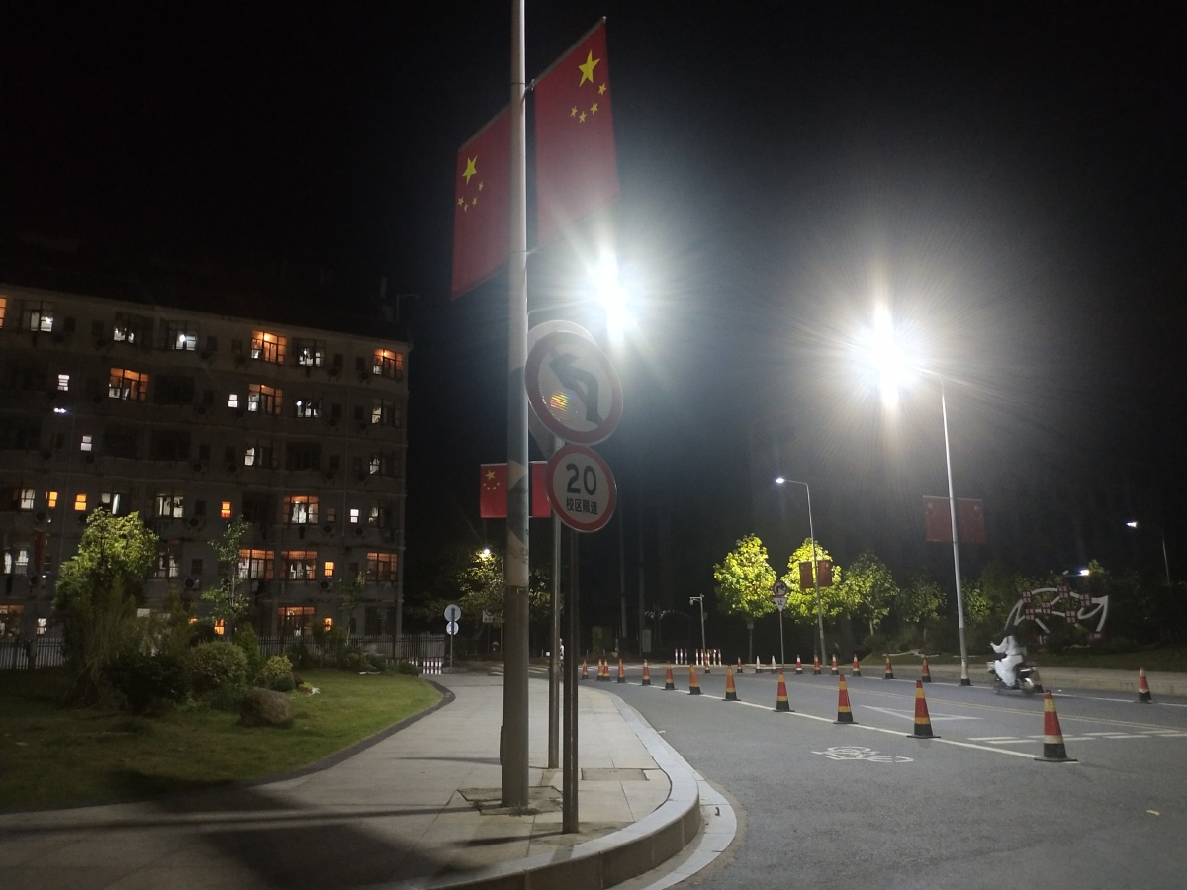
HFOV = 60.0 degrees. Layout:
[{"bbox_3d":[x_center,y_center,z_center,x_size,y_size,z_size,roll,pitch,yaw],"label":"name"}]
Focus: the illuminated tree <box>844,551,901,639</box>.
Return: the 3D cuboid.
[{"bbox_3d":[14.564,7.892,54.000,3.000,4.800,3.000,-4,-11,15],"label":"illuminated tree"}]

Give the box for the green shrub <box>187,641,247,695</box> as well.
[{"bbox_3d":[-7.210,4.295,19.709,1.135,1.029,1.135,3,-11,-19],"label":"green shrub"}]

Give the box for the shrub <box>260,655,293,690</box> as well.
[{"bbox_3d":[-6.577,4.739,21.342,0.675,0.722,0.675,3,-11,-17],"label":"shrub"}]

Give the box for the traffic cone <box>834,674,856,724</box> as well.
[{"bbox_3d":[3.929,3.986,16.100,0.380,0.720,0.380,-3,-11,11],"label":"traffic cone"}]

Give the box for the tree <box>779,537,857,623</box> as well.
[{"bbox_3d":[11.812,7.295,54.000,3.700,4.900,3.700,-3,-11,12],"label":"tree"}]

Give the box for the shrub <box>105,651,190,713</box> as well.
[{"bbox_3d":[-7.191,3.807,16.600,1.350,1.030,1.250,4,-12,-23],"label":"shrub"}]

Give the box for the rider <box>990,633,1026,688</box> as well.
[{"bbox_3d":[9.629,4.987,23.900,0.540,1.320,0.740,1,-11,-7],"label":"rider"}]

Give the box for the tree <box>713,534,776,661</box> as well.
[{"bbox_3d":[9.076,9.199,61.895,3.824,7.626,3.824,0,-11,0],"label":"tree"}]

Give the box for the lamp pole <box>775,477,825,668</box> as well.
[{"bbox_3d":[11.111,6.718,55.008,0.320,9.895,2.670,9,-14,-40],"label":"lamp pole"}]

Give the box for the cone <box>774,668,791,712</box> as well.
[{"bbox_3d":[3.375,4.369,18.300,0.380,0.720,0.380,-3,-11,11],"label":"cone"}]

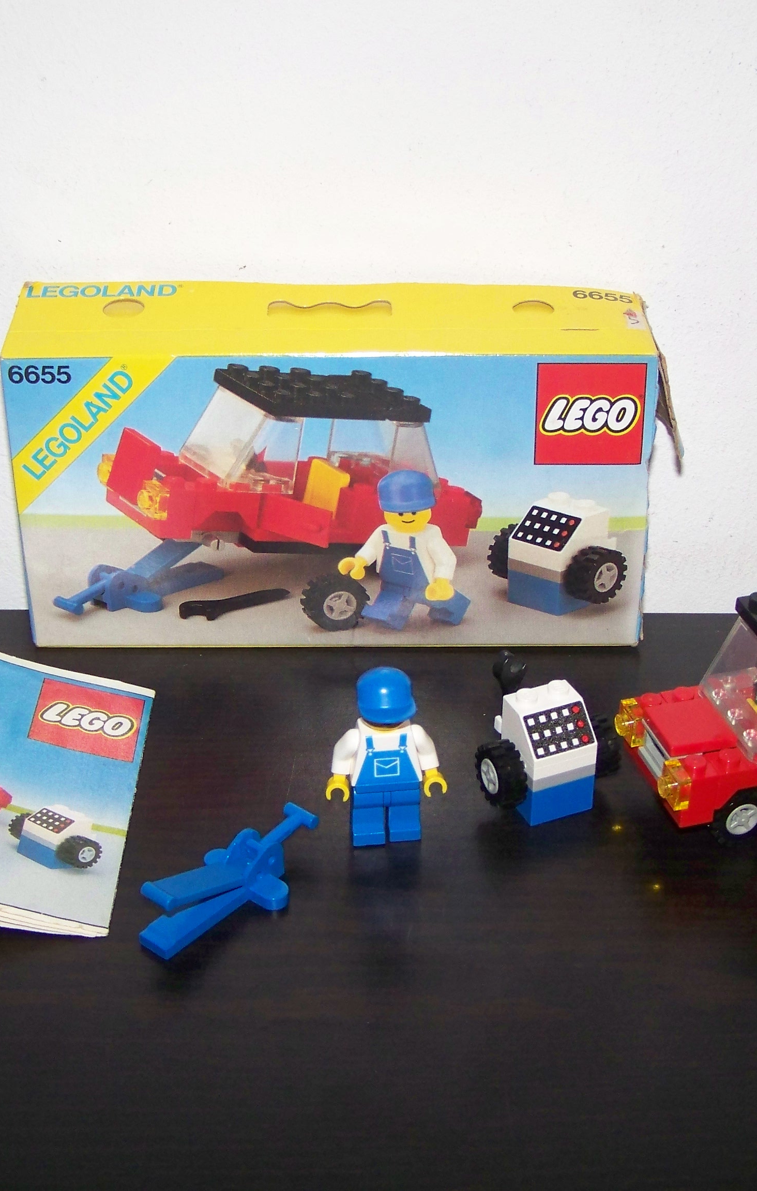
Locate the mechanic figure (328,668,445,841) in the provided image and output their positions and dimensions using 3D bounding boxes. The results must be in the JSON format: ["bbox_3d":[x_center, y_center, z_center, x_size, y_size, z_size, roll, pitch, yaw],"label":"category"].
[{"bbox_3d":[0.002,0.036,0.380,0.027,0.043,0.015,-5,34,-8],"label":"mechanic figure"}]

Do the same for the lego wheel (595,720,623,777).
[{"bbox_3d":[0.049,0.036,0.403,0.006,0.015,0.015,-13,36,-20],"label":"lego wheel"}]

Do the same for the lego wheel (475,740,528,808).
[{"bbox_3d":[0.028,0.041,0.395,0.006,0.015,0.015,-13,36,-20],"label":"lego wheel"}]

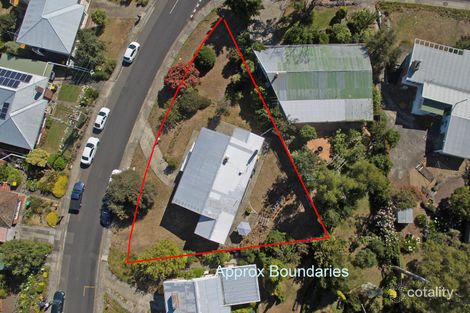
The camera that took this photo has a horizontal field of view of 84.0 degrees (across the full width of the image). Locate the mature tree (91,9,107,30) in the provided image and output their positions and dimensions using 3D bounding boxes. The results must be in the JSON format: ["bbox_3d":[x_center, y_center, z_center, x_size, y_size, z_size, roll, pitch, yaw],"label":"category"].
[{"bbox_3d":[-25.696,-26.140,49.376,2.864,3.200,3.419,0,81,-1],"label":"mature tree"}]

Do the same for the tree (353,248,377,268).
[{"bbox_3d":[21.998,17.310,44.354,3.905,2.000,3.323,0,81,-1],"label":"tree"}]

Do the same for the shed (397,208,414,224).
[{"bbox_3d":[28.400,9.870,44.300,2.500,2.150,2.450,0,90,0],"label":"shed"}]

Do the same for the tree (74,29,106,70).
[{"bbox_3d":[-27.176,-20.146,49.242,5.180,5.500,7.880,0,81,1],"label":"tree"}]

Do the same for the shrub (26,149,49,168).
[{"bbox_3d":[-33.953,0.371,44.882,3.944,3.800,3.356,0,81,-1],"label":"shrub"}]

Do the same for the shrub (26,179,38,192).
[{"bbox_3d":[-37.262,5.333,48.041,1.880,1.500,2.570,0,81,1],"label":"shrub"}]

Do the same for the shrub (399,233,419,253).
[{"bbox_3d":[27.758,13.833,41.533,2.660,1.500,2.750,0,81,1],"label":"shrub"}]

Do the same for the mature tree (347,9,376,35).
[{"bbox_3d":[24.358,-25.957,50.057,5.243,3.800,4.494,0,81,-1],"label":"mature tree"}]

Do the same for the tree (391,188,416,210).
[{"bbox_3d":[26.909,6.866,41.743,3.610,3.200,3.470,0,81,1],"label":"tree"}]

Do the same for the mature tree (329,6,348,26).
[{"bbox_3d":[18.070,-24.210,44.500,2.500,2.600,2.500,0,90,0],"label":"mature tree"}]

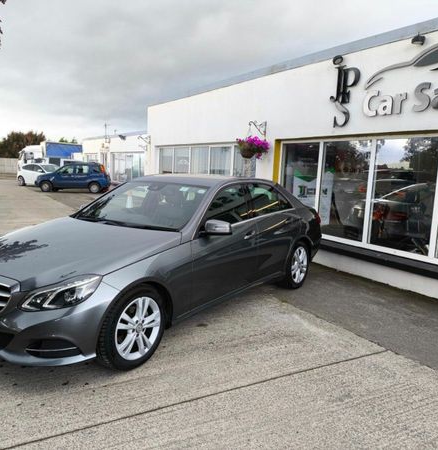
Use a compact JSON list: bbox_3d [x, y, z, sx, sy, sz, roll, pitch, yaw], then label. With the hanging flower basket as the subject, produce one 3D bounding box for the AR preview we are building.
[{"bbox_3d":[0.624,-1.447,8.106,0.560,0.420,0.580,2,8,0],"label":"hanging flower basket"}]

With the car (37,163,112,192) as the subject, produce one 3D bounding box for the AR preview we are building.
[{"bbox_3d":[-7.524,-2.491,22.539,3.760,1.490,1.660,1,8,-10],"label":"car"}]

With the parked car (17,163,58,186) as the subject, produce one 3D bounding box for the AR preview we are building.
[{"bbox_3d":[-10.580,-3.094,26.879,3.980,1.460,1.730,6,8,24],"label":"parked car"}]

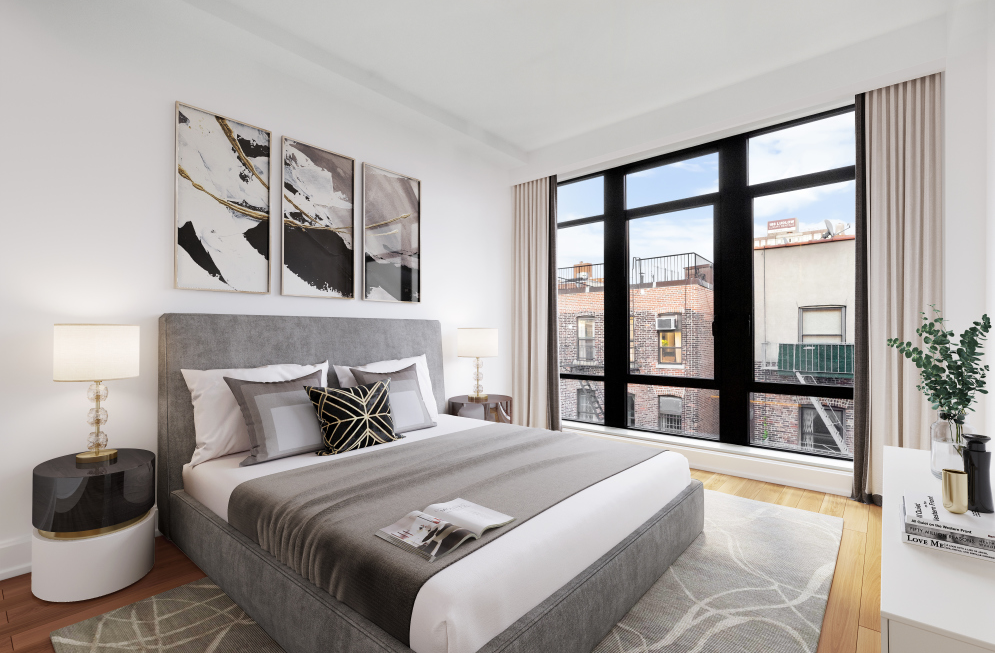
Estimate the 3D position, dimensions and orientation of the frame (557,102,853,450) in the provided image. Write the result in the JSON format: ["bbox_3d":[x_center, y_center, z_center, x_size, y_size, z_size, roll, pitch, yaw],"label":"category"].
[{"bbox_3d":[1.566,-0.289,3.872,2.600,2.490,0.120,0,-1,40],"label":"frame"}]

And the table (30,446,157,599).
[{"bbox_3d":[-1.795,0.862,1.992,0.430,0.505,0.430,0,-1,40],"label":"table"}]

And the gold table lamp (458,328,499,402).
[{"bbox_3d":[-0.155,0.321,3.816,0.325,0.615,0.325,0,0,0],"label":"gold table lamp"}]

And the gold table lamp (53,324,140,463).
[{"bbox_3d":[-1.839,0.303,2.037,0.305,0.615,0.305,0,-1,40],"label":"gold table lamp"}]

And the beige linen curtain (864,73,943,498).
[{"bbox_3d":[2.497,-0.187,2.730,0.360,2.630,0.130,0,-1,40],"label":"beige linen curtain"}]

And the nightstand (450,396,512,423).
[{"bbox_3d":[-0.148,0.880,3.839,0.510,0.505,0.510,0,0,0],"label":"nightstand"}]

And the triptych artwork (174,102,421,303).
[{"bbox_3d":[-1.197,-0.716,3.072,0.030,1.030,1.720,0,-1,40],"label":"triptych artwork"}]

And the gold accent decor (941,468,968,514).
[{"bbox_3d":[1.046,0.376,1.010,0.043,0.094,0.043,0,-1,40],"label":"gold accent decor"}]

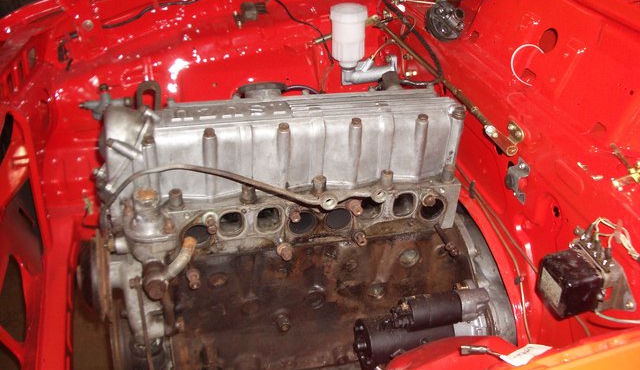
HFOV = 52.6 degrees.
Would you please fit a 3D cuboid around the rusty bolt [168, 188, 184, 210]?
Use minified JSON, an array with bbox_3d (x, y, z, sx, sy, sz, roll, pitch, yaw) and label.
[{"bbox_3d":[-0.187,0.018,0.842,0.018,0.024,0.018,-5,28,-14],"label":"rusty bolt"}]

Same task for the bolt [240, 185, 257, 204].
[{"bbox_3d":[-0.096,0.013,0.867,0.018,0.022,0.018,-5,28,-14],"label":"bolt"}]

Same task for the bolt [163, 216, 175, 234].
[{"bbox_3d":[-0.188,0.049,0.801,0.014,0.017,0.014,-6,27,-13],"label":"bolt"}]

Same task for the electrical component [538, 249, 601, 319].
[{"bbox_3d":[0.276,0.109,0.720,0.043,0.051,0.052,-13,34,-8],"label":"electrical component"}]

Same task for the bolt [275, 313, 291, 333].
[{"bbox_3d":[-0.055,0.203,0.948,0.017,0.017,0.022,-5,28,-14],"label":"bolt"}]

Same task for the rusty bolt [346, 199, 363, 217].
[{"bbox_3d":[0.047,0.032,0.887,0.017,0.017,0.024,-5,28,-14],"label":"rusty bolt"}]

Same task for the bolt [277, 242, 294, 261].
[{"bbox_3d":[-0.047,0.091,0.888,0.018,0.018,0.026,-5,28,-14],"label":"bolt"}]

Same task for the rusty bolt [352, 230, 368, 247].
[{"bbox_3d":[0.057,0.076,0.916,0.017,0.017,0.022,-5,28,-14],"label":"rusty bolt"}]

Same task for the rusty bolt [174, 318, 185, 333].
[{"bbox_3d":[-0.190,0.190,0.876,0.013,0.015,0.016,-6,27,-13],"label":"rusty bolt"}]

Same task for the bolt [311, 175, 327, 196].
[{"bbox_3d":[-0.002,0.001,0.858,0.019,0.021,0.019,-6,27,-13],"label":"bolt"}]

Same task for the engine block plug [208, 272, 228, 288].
[{"bbox_3d":[-0.143,0.133,0.910,0.029,0.029,0.008,-5,36,-11],"label":"engine block plug"}]

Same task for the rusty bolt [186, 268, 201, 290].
[{"bbox_3d":[-0.164,0.121,0.838,0.016,0.016,0.026,-6,27,-13],"label":"rusty bolt"}]

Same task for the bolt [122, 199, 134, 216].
[{"bbox_3d":[-0.247,0.029,0.835,0.012,0.020,0.012,-5,28,-14],"label":"bolt"}]

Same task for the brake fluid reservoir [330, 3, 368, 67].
[{"bbox_3d":[0.053,-0.269,1.170,0.066,0.110,0.066,-1,28,0],"label":"brake fluid reservoir"}]

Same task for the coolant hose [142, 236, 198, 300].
[{"bbox_3d":[-0.184,0.100,0.787,0.060,0.054,0.050,-9,31,-11],"label":"coolant hose"}]

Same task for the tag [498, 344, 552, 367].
[{"bbox_3d":[0.164,0.132,0.511,0.042,0.006,0.017,-20,69,-18],"label":"tag"}]

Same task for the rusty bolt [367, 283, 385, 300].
[{"bbox_3d":[0.084,0.161,0.978,0.022,0.022,0.012,-5,28,-14],"label":"rusty bolt"}]

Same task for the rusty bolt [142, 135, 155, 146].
[{"bbox_3d":[-0.212,-0.055,0.800,0.014,0.009,0.014,-6,27,-13],"label":"rusty bolt"}]

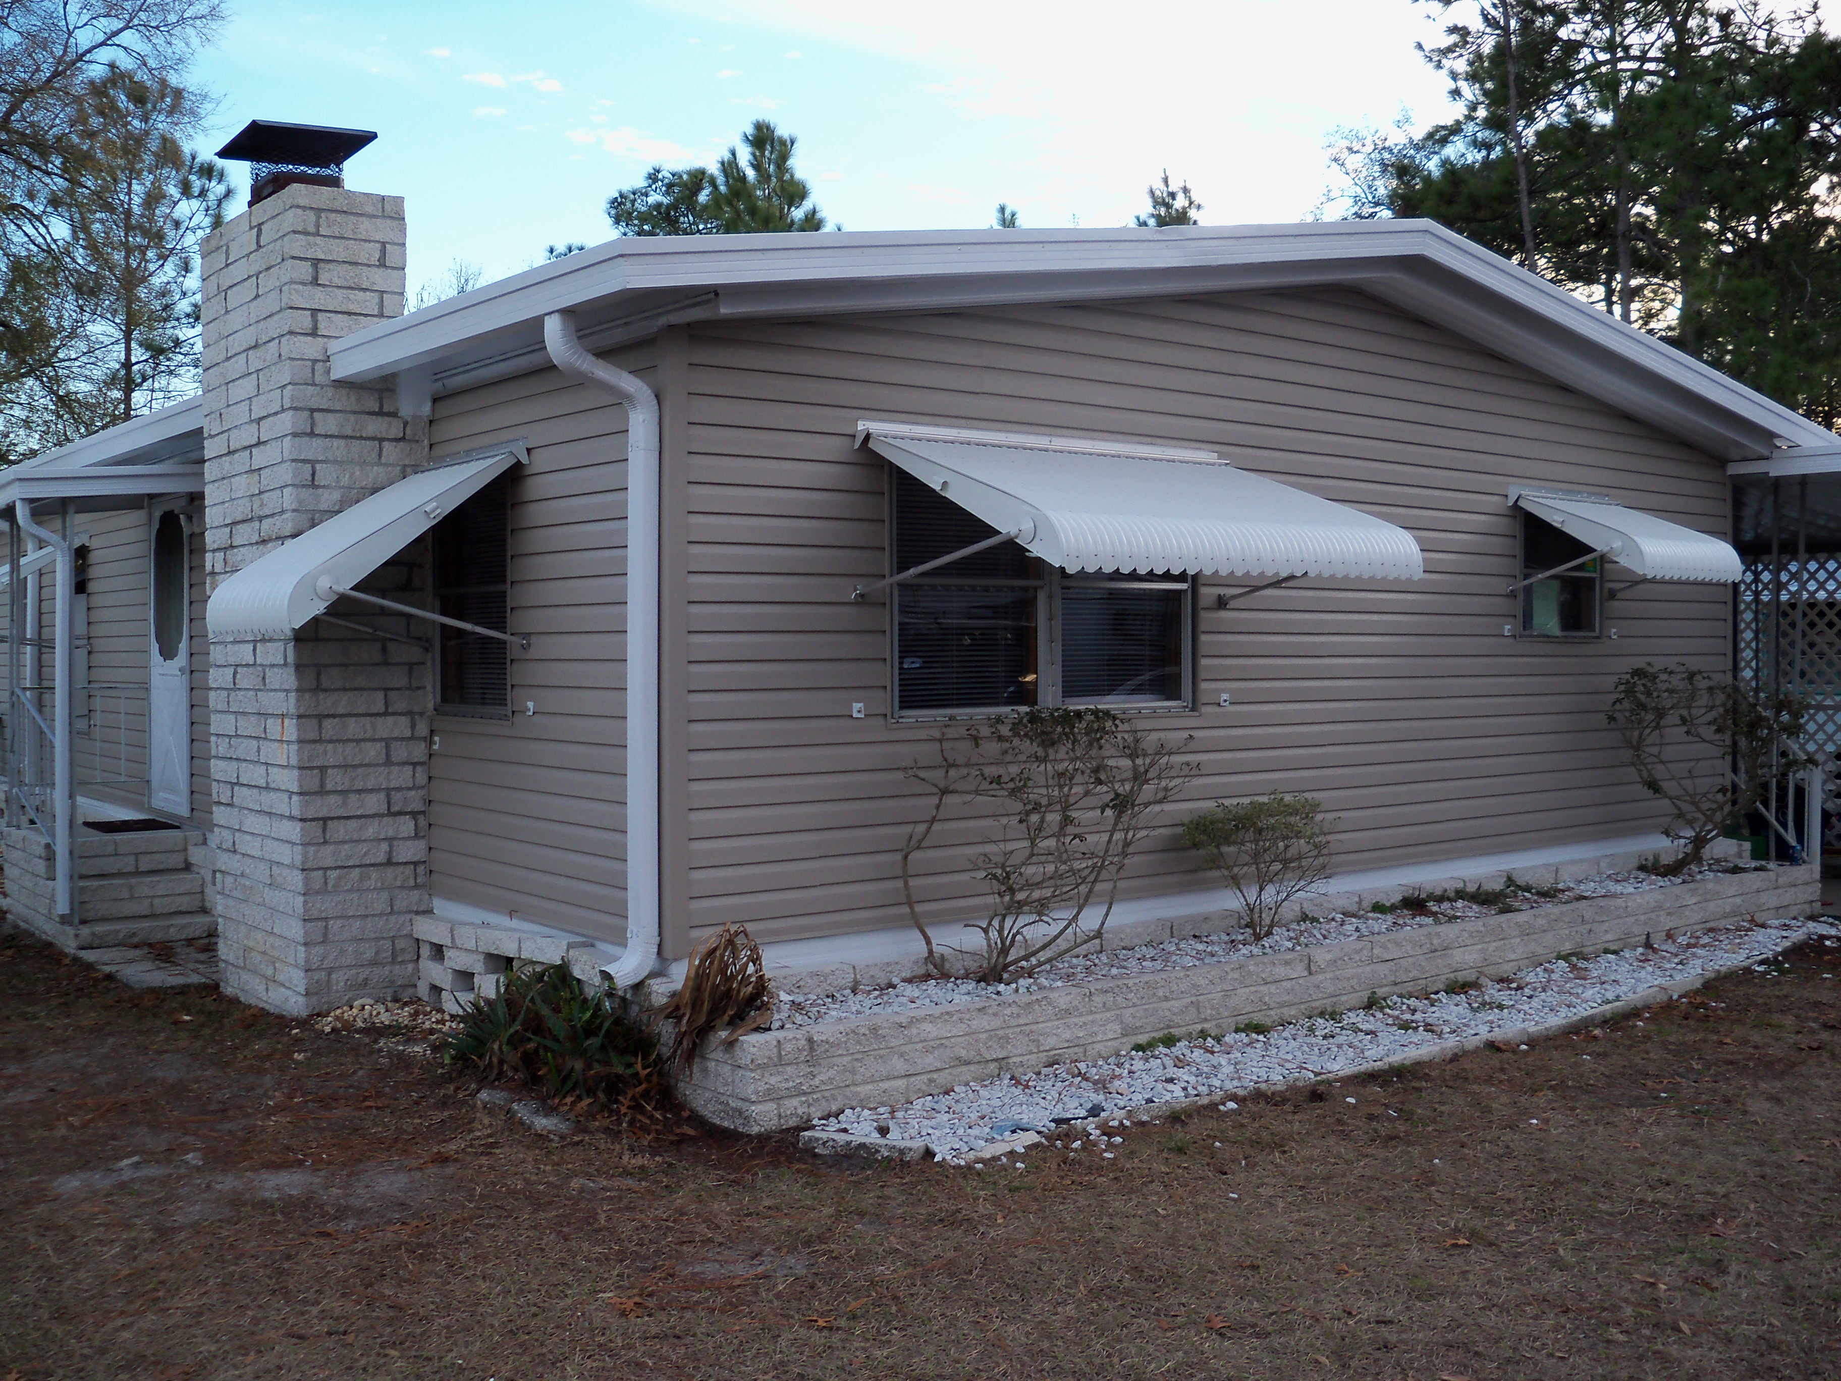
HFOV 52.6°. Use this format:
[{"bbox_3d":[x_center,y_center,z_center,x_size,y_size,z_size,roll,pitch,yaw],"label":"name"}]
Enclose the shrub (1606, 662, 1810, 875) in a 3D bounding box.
[{"bbox_3d":[4.100,0.400,9.683,1.109,1.129,0.792,-1,2,-38],"label":"shrub"}]

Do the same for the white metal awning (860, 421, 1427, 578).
[{"bbox_3d":[0.875,-0.692,6.901,1.980,0.574,1.044,-1,2,-38],"label":"white metal awning"}]

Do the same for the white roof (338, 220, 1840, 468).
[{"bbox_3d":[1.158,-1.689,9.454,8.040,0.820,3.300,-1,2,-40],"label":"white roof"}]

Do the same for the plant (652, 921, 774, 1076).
[{"bbox_3d":[-0.687,0.987,6.001,0.386,0.495,0.376,-1,2,-38],"label":"plant"}]

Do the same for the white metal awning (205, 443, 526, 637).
[{"bbox_3d":[-2.145,-0.577,7.197,0.916,0.752,0.980,-1,2,-38],"label":"white metal awning"}]

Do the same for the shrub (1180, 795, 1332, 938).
[{"bbox_3d":[1.368,0.719,7.568,0.614,0.614,0.594,0,1,0],"label":"shrub"}]

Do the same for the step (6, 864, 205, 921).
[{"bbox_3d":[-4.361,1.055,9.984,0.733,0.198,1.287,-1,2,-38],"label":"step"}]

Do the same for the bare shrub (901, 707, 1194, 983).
[{"bbox_3d":[0.492,0.545,6.815,1.129,1.010,0.713,-1,2,-38],"label":"bare shrub"}]

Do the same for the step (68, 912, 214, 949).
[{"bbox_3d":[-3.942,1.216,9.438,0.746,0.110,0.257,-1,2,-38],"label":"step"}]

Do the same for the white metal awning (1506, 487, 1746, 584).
[{"bbox_3d":[3.528,-0.767,9.258,1.039,0.475,0.738,-1,2,-38],"label":"white metal awning"}]

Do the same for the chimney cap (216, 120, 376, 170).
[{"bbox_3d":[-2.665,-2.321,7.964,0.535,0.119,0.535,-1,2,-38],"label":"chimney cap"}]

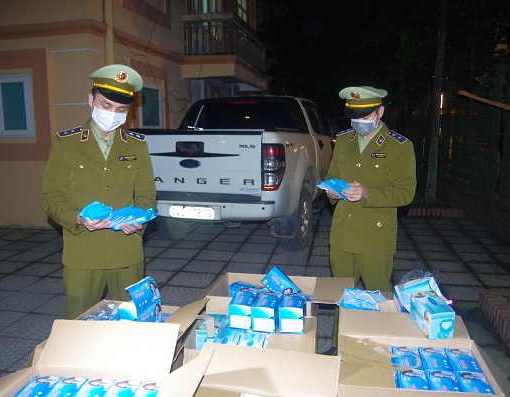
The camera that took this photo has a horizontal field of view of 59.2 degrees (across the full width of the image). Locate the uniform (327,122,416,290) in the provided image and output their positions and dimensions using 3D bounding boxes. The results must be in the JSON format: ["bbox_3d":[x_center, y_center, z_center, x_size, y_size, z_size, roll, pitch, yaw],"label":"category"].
[{"bbox_3d":[0.727,0.270,2.934,0.510,1.450,0.360,7,12,39],"label":"uniform"}]

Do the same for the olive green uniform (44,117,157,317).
[{"bbox_3d":[-0.828,0.323,2.485,0.570,1.480,0.360,-4,10,-22],"label":"olive green uniform"}]

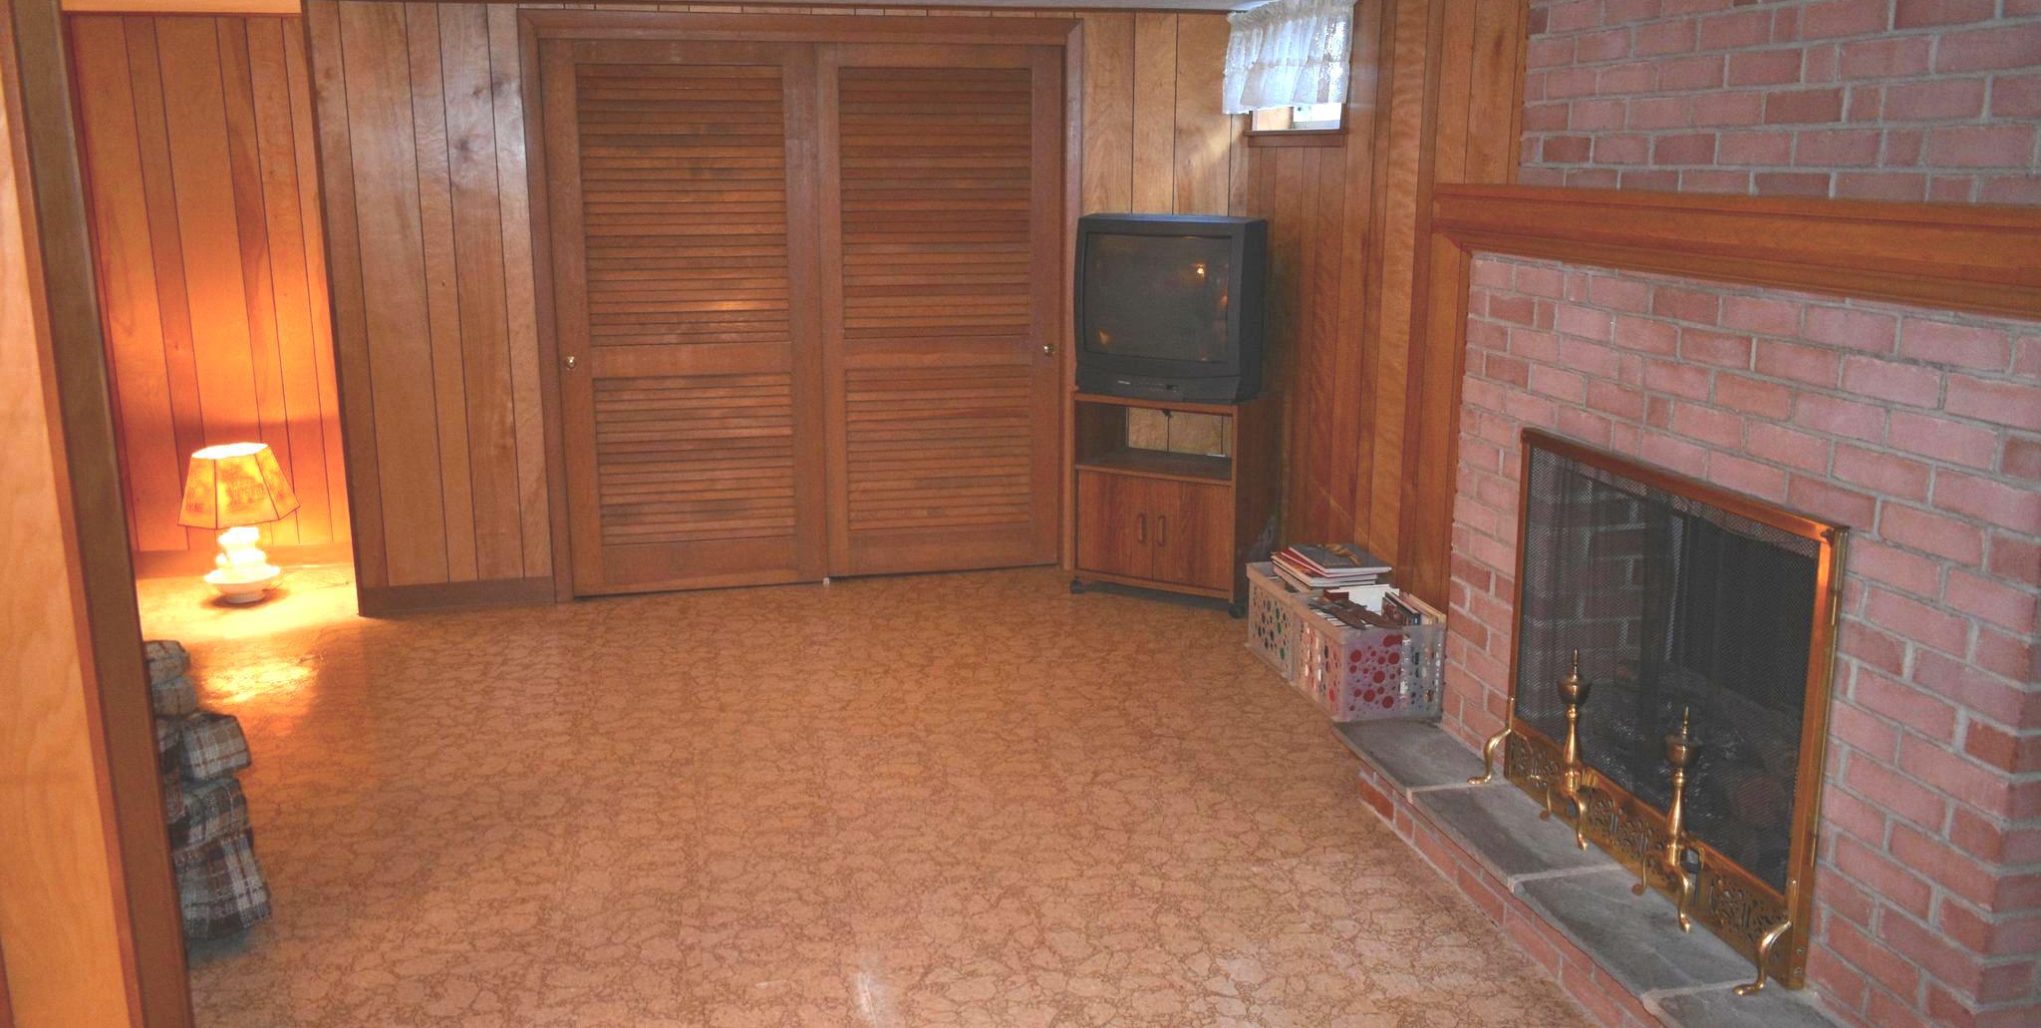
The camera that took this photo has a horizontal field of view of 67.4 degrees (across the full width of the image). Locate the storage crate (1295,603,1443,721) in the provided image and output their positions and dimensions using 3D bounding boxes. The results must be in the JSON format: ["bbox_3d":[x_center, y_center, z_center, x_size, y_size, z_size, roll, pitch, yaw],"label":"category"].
[{"bbox_3d":[1.029,0.422,4.523,0.342,0.268,0.390,-2,13,-11],"label":"storage crate"}]

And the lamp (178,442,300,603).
[{"bbox_3d":[-2.847,0.025,5.570,0.410,0.580,0.400,-2,13,-11],"label":"lamp"}]

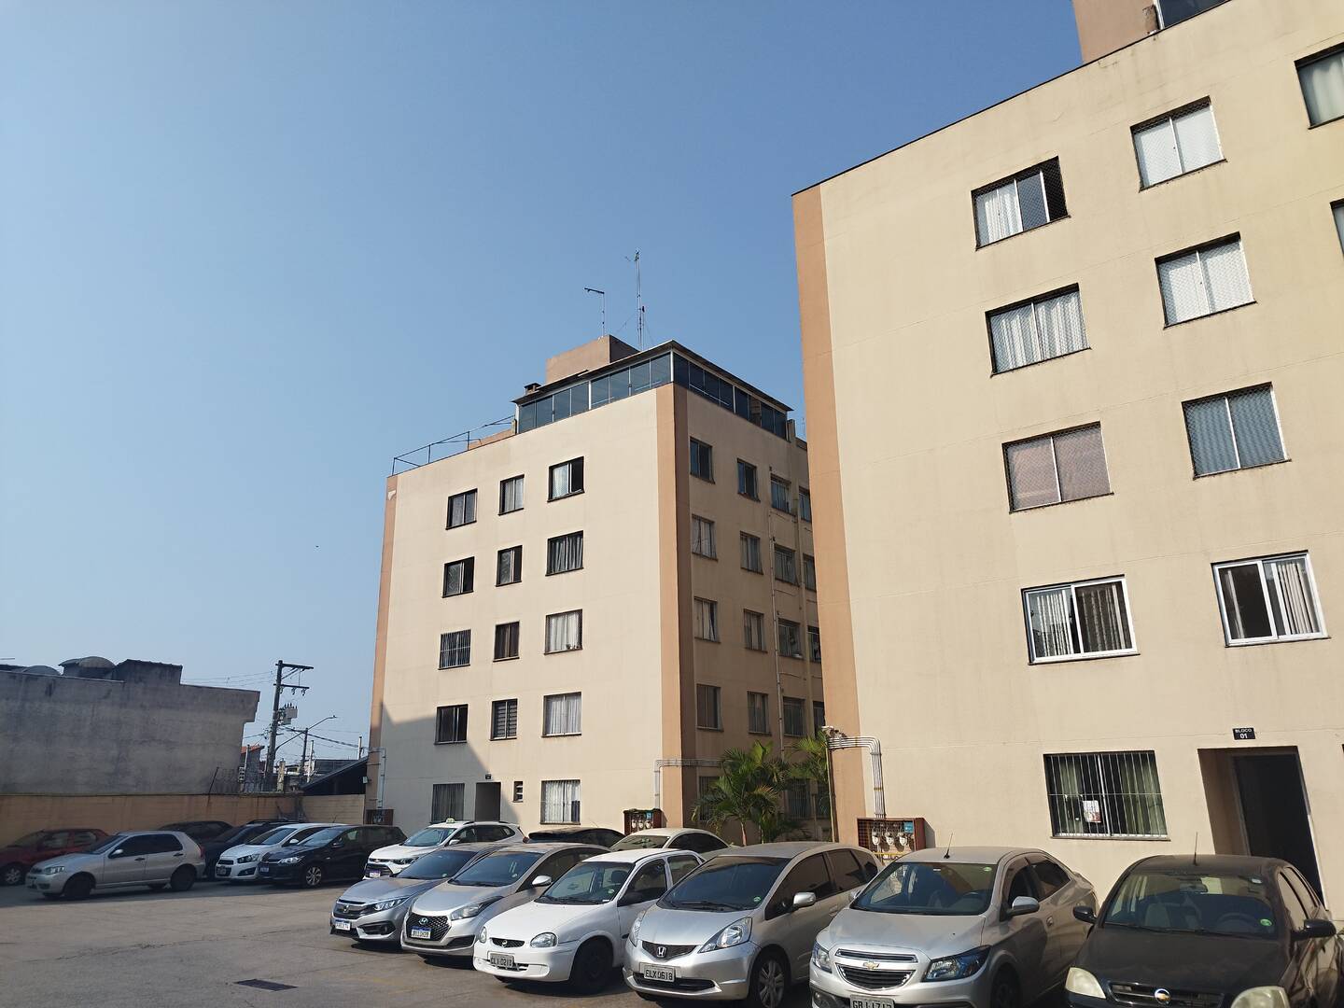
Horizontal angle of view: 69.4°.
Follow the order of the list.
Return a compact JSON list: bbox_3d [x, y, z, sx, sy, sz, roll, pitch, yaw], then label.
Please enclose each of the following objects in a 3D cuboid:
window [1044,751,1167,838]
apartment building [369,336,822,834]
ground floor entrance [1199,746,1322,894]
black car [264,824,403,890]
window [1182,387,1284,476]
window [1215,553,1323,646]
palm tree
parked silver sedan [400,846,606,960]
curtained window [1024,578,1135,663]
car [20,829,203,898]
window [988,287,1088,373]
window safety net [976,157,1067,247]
[{"bbox_3d":[6.474,4.383,14.591,1.579,1.207,0.120,-14,-21,36],"label":"window"},{"bbox_3d":[-1.126,4.040,38.991,14.430,18.610,14.720,-14,-21,35],"label":"apartment building"},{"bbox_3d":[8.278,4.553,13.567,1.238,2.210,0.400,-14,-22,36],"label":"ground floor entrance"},{"bbox_3d":[-8.886,9.351,25.889,1.740,1.490,4.160,-14,-21,35],"label":"black car"},{"bbox_3d":[8.592,-1.099,14.826,1.235,1.243,0.120,-14,-22,36],"label":"window"},{"bbox_3d":[8.501,1.357,13.850,1.201,1.204,0.120,-14,-21,36],"label":"window"},{"bbox_3d":[1.766,7.574,24.474,2.230,3.170,2.230,-1,-17,0],"label":"palm tree"},{"bbox_3d":[-1.928,5.662,13.958,1.690,1.470,4.100,-14,-22,35],"label":"parked silver sedan"},{"bbox_3d":[6.431,1.865,15.372,1.579,1.204,0.120,-14,-21,36],"label":"curtained window"},{"bbox_3d":[-13.352,8.662,23.533,1.640,1.440,3.830,-14,-22,37],"label":"car"},{"bbox_3d":[6.346,-3.005,16.882,1.579,1.204,0.120,-14,-21,36],"label":"window"},{"bbox_3d":[6.391,-5.544,17.911,1.634,1.243,0.080,-14,-22,36],"label":"window safety net"}]

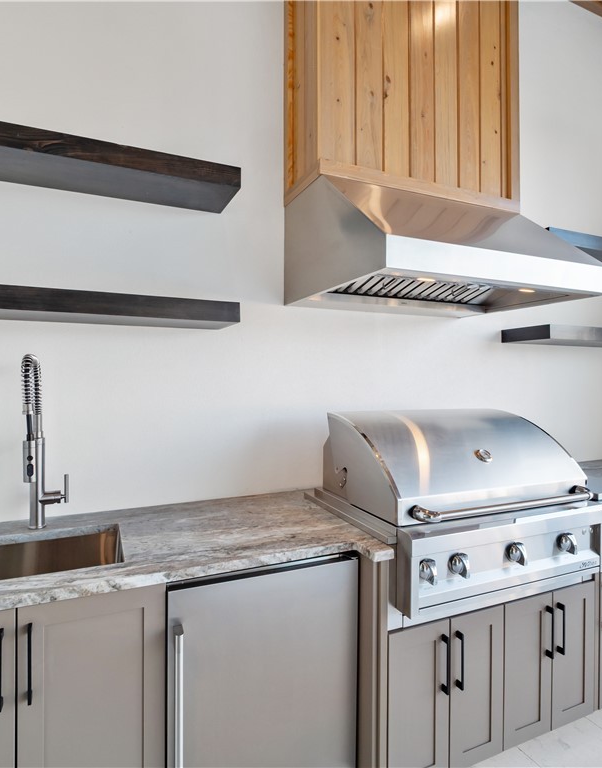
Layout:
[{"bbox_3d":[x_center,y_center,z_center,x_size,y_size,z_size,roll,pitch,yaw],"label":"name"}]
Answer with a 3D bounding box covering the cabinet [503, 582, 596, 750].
[{"bbox_3d":[0.862,1.091,1.880,0.499,0.545,0.573,0,0,-22],"label":"cabinet"}]

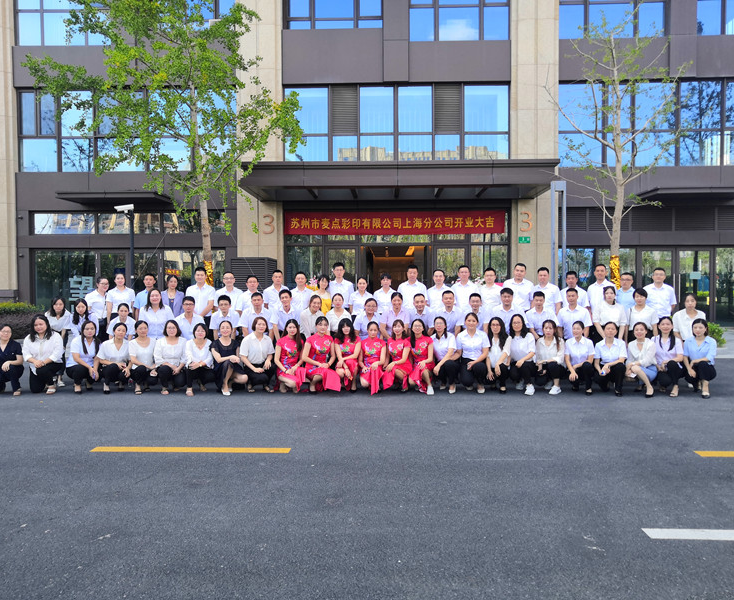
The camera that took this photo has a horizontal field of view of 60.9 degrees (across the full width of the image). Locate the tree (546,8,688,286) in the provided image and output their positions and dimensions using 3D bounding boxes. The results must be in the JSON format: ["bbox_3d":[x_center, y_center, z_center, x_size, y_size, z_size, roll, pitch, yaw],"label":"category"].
[{"bbox_3d":[5.745,-2.834,14.407,3.250,7.650,3.100,0,2,2],"label":"tree"}]

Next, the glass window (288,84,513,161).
[{"bbox_3d":[0.840,-4.923,17.480,6.296,2.263,0.150,0,2,2],"label":"glass window"}]

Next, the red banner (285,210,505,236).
[{"bbox_3d":[0.856,-2.386,19.318,6.850,0.710,0.050,0,2,2],"label":"red banner"}]

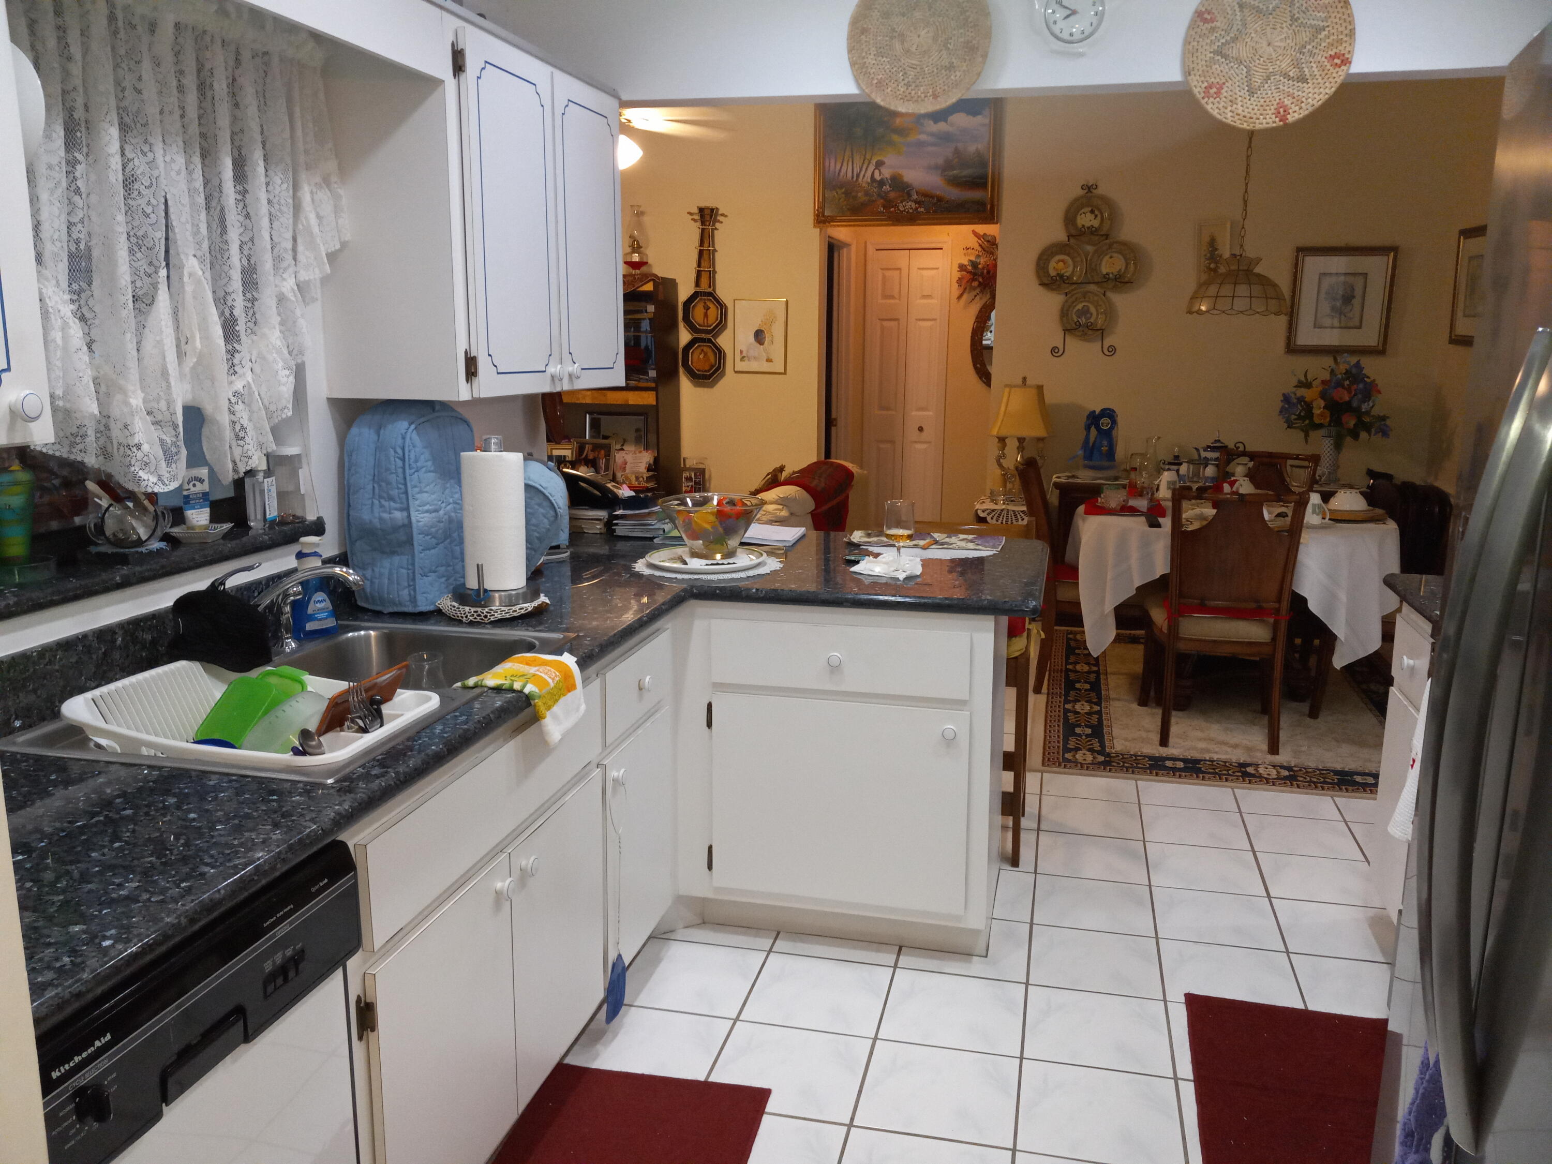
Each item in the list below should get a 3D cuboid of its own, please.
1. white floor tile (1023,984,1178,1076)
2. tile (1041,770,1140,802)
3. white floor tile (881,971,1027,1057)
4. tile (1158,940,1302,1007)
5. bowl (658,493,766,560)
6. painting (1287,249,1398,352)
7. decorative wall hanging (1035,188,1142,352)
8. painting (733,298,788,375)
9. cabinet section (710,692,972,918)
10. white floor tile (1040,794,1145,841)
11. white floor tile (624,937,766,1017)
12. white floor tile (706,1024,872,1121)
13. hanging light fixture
[{"bbox_3d":[0.706,0.987,2.663,0.304,0.010,0.304,3,11,13],"label":"white floor tile"},{"bbox_3d":[1.074,0.696,4.140,0.304,0.010,0.304,3,11,13],"label":"tile"},{"bbox_3d":[0.405,0.972,2.735,0.304,0.010,0.304,3,11,13],"label":"white floor tile"},{"bbox_3d":[1.068,0.931,2.849,0.303,0.010,0.303,3,11,13],"label":"tile"},{"bbox_3d":[-0.168,-0.138,3.176,0.283,0.147,0.283,0,11,0],"label":"bowl"},{"bbox_3d":[2.873,-1.426,6.145,0.480,0.527,0.030,3,11,13],"label":"painting"},{"bbox_3d":[1.634,-1.627,6.333,0.515,0.885,0.090,3,11,14],"label":"decorative wall hanging"},{"bbox_3d":[-0.092,-1.387,6.847,0.315,0.415,0.024,3,11,14],"label":"painting"},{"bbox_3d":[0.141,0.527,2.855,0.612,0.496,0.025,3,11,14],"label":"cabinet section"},{"bbox_3d":[0.987,0.744,3.799,0.303,0.010,0.303,3,11,13],"label":"white floor tile"},{"bbox_3d":[-0.197,0.942,2.879,0.304,0.010,0.304,3,11,13],"label":"white floor tile"},{"bbox_3d":[0.029,1.003,2.485,0.302,0.010,0.302,3,11,14],"label":"white floor tile"},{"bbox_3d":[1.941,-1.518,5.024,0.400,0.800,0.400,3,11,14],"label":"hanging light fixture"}]

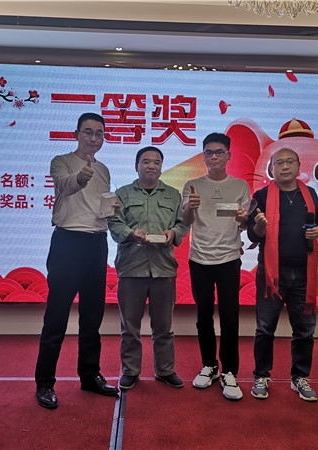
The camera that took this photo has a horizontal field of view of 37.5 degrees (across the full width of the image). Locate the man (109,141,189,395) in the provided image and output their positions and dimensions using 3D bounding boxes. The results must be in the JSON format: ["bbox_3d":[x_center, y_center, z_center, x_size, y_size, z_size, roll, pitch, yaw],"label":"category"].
[{"bbox_3d":[-0.072,0.281,3.220,0.550,1.660,0.420,1,1,-3],"label":"man"}]

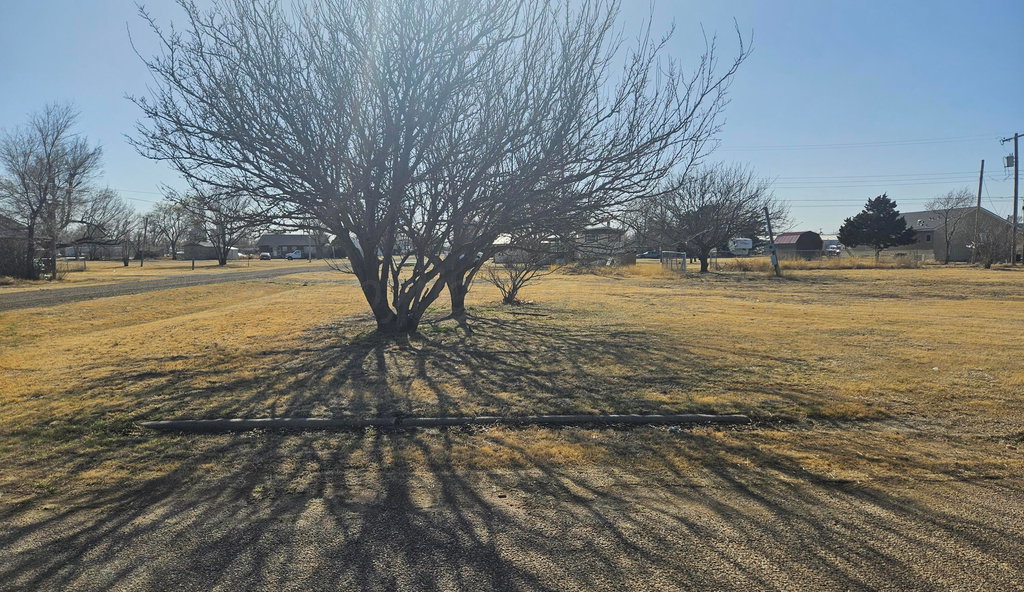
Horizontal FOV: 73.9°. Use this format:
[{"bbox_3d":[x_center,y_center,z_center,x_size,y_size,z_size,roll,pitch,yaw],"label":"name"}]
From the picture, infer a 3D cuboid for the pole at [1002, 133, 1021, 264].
[{"bbox_3d":[42.637,-8.209,57.626,0.700,11.040,2.200,-4,5,-45],"label":"pole"}]

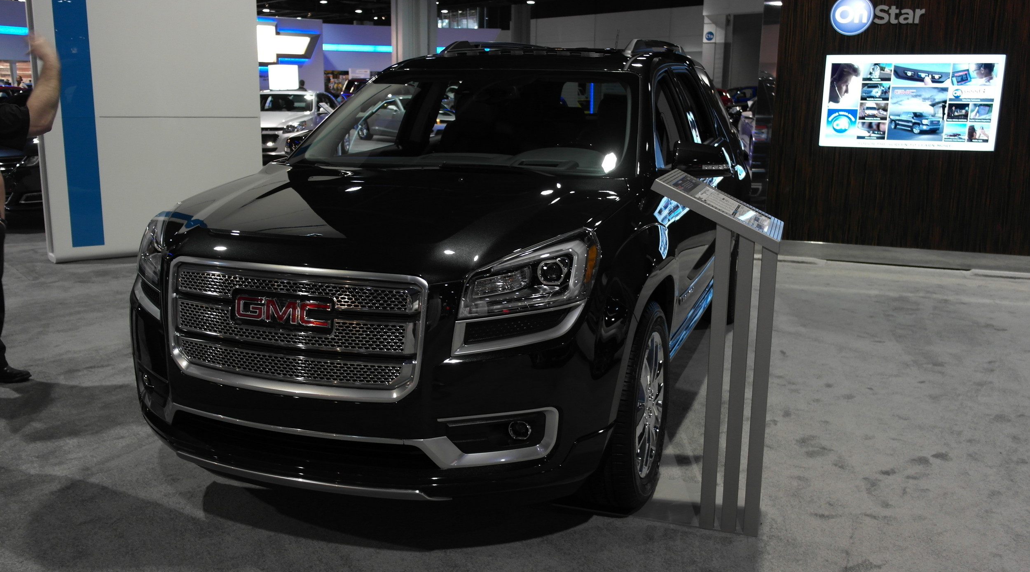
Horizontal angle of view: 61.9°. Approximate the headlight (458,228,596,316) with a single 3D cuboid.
[{"bbox_3d":[0.056,-0.049,2.551,0.345,0.235,0.400,5,12,19],"label":"headlight"}]

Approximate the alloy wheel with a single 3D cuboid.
[{"bbox_3d":[0.421,0.427,3.157,0.180,0.540,0.540,5,12,19],"label":"alloy wheel"}]

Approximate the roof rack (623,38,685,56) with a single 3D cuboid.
[{"bbox_3d":[0.842,-1.352,4.991,0.090,0.130,1.700,5,12,19],"label":"roof rack"}]

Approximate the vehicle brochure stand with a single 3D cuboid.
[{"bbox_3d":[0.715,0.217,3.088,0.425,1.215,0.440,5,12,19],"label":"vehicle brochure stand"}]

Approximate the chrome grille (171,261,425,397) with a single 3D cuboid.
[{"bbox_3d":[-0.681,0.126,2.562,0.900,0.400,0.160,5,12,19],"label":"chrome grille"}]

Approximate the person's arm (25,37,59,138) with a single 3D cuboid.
[{"bbox_3d":[-2.284,-0.970,4.150,0.170,0.490,0.150,1,11,0],"label":"person's arm"}]

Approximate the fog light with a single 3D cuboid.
[{"bbox_3d":[0.021,0.427,2.556,0.068,0.064,0.050,5,12,19],"label":"fog light"}]

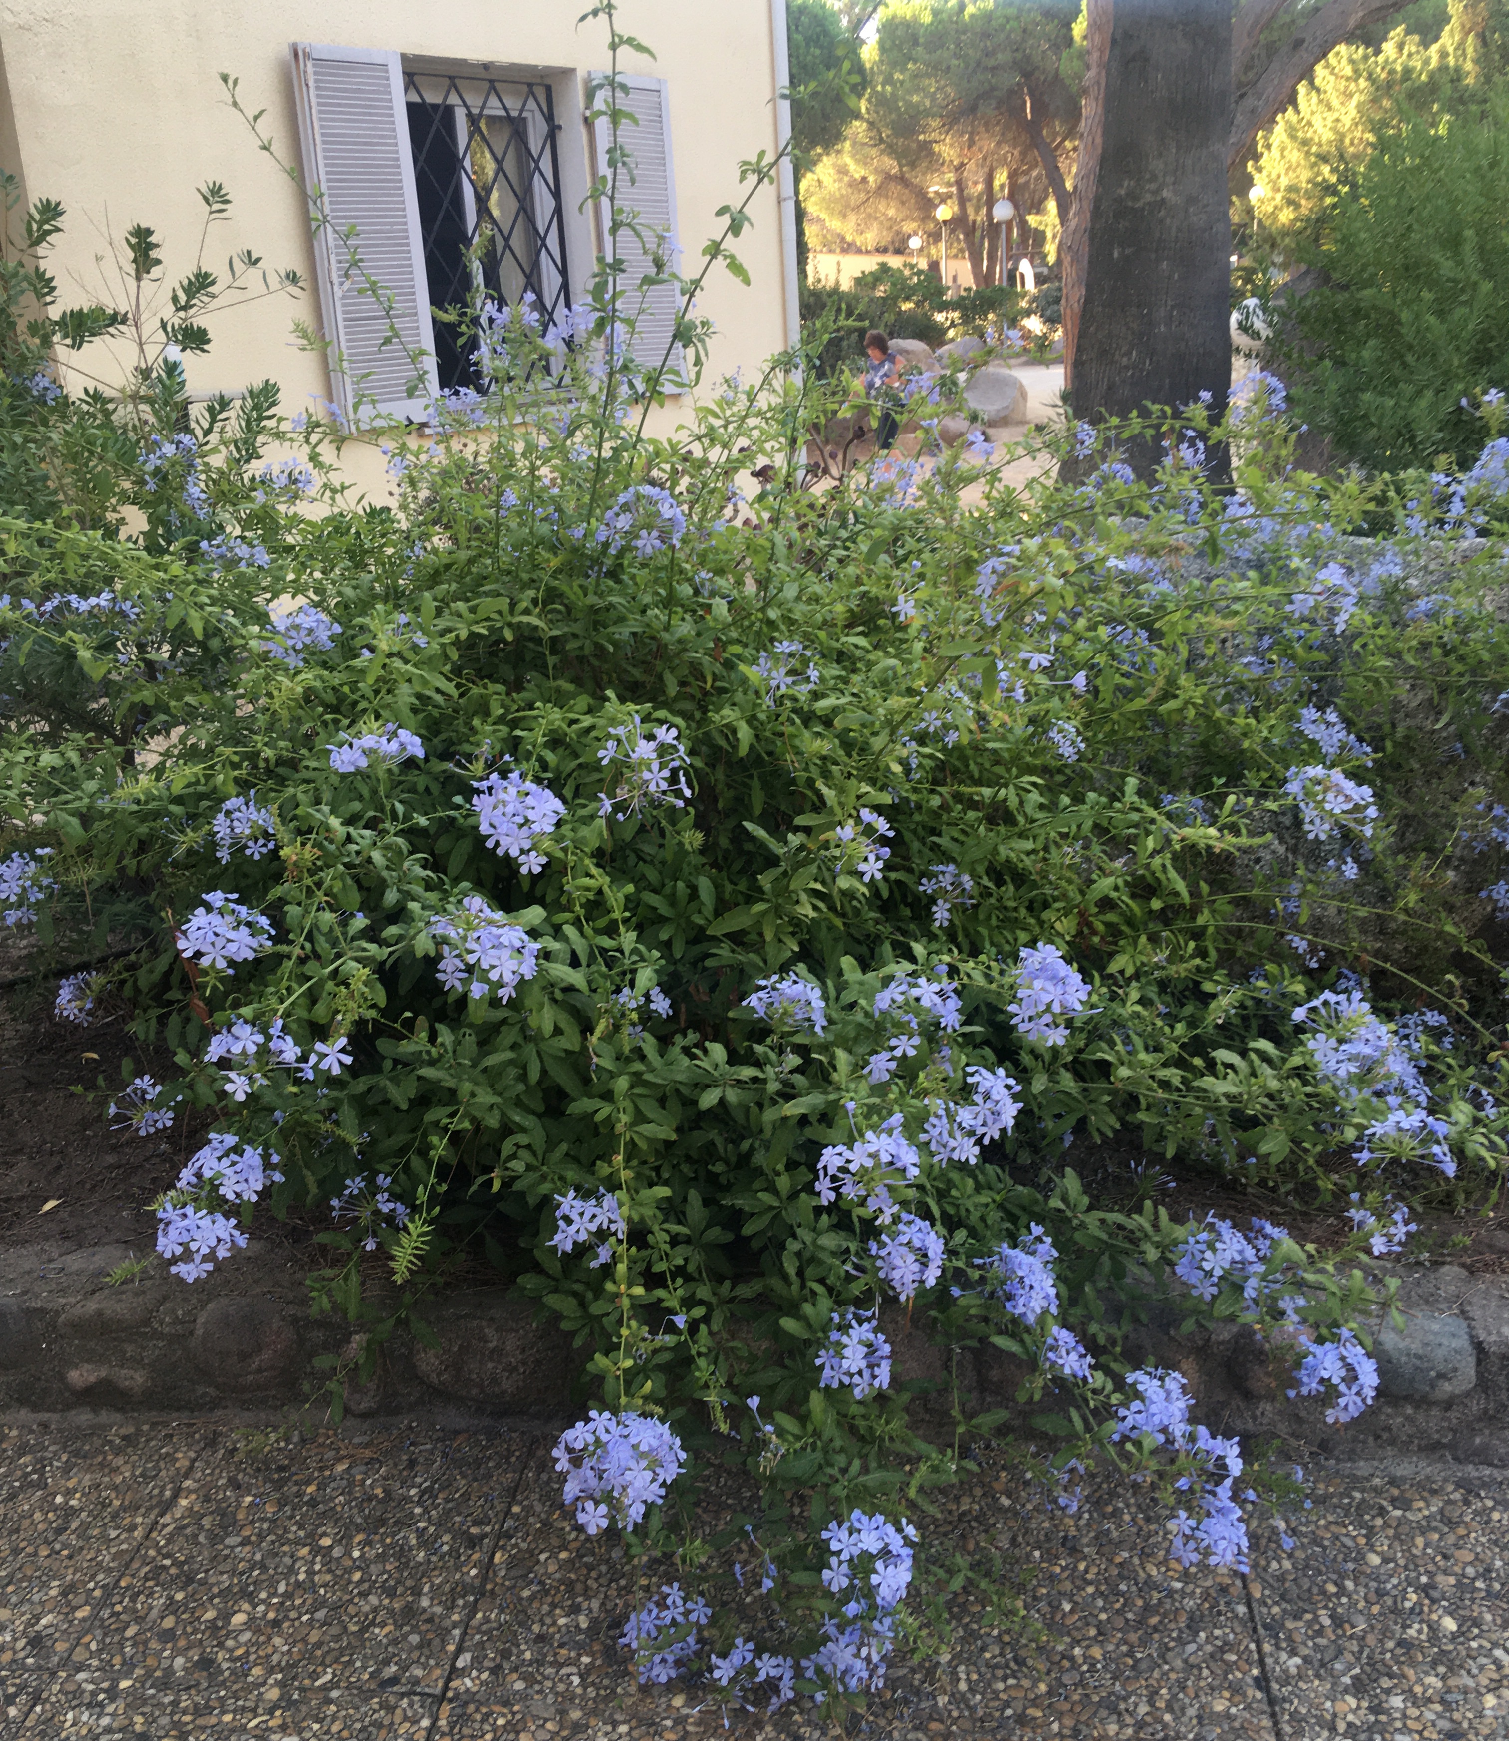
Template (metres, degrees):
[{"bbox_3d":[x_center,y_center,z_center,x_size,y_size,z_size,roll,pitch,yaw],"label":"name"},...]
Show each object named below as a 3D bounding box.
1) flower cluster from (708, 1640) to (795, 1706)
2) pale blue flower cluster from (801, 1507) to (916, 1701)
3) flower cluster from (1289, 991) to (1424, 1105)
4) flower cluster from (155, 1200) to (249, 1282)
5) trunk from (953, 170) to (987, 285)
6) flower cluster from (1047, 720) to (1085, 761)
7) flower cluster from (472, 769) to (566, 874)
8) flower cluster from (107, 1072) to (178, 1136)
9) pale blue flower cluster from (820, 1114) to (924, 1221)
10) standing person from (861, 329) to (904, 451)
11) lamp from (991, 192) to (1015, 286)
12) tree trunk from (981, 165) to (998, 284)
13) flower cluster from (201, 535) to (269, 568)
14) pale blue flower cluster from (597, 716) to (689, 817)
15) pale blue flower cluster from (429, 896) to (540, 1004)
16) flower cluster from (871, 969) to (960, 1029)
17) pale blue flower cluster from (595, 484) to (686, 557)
[{"bbox_3d":[-0.003,0.871,1.830,0.094,0.072,0.075,-3,20,0],"label":"flower cluster"},{"bbox_3d":[0.103,0.731,1.680,0.114,0.175,0.130,0,19,7],"label":"pale blue flower cluster"},{"bbox_3d":[0.667,0.194,1.860,0.146,0.127,0.115,-3,20,0],"label":"flower cluster"},{"bbox_3d":[-0.603,0.405,1.840,0.100,0.091,0.085,-3,20,0],"label":"flower cluster"},{"bbox_3d":[5.111,-15.126,40.000,0.720,2.900,0.550,-1,19,8],"label":"trunk"},{"bbox_3d":[0.546,-0.228,2.950,0.066,0.074,0.065,-3,19,0],"label":"flower cluster"},{"bbox_3d":[-0.240,-0.051,1.720,0.094,0.098,0.090,-6,19,-8],"label":"flower cluster"},{"bbox_3d":[-0.853,0.328,2.350,0.099,0.088,0.085,-3,20,0],"label":"flower cluster"},{"bbox_3d":[0.114,0.295,1.680,0.102,0.105,0.095,-3,20,0],"label":"pale blue flower cluster"},{"bbox_3d":[1.048,-3.714,13.865,0.460,1.400,0.360,7,22,28],"label":"standing person"},{"bbox_3d":[4.697,-11.052,31.721,0.430,3.079,0.430,-3,19,0],"label":"lamp"},{"bbox_3d":[5.298,-14.370,38.000,0.300,3.119,0.300,0,19,7],"label":"tree trunk"},{"bbox_3d":[-0.786,-0.483,2.550,0.109,0.060,0.085,-3,19,0],"label":"flower cluster"},{"bbox_3d":[-0.124,-0.116,1.900,0.108,0.117,0.110,-3,19,0],"label":"pale blue flower cluster"},{"bbox_3d":[-0.276,0.082,1.720,0.112,0.104,0.100,-7,19,-9],"label":"pale blue flower cluster"},{"bbox_3d":[0.173,0.135,1.780,0.093,0.061,0.080,-2,19,5],"label":"flower cluster"},{"bbox_3d":[-0.142,-0.436,2.100,0.114,0.090,0.100,0,19,7],"label":"pale blue flower cluster"}]

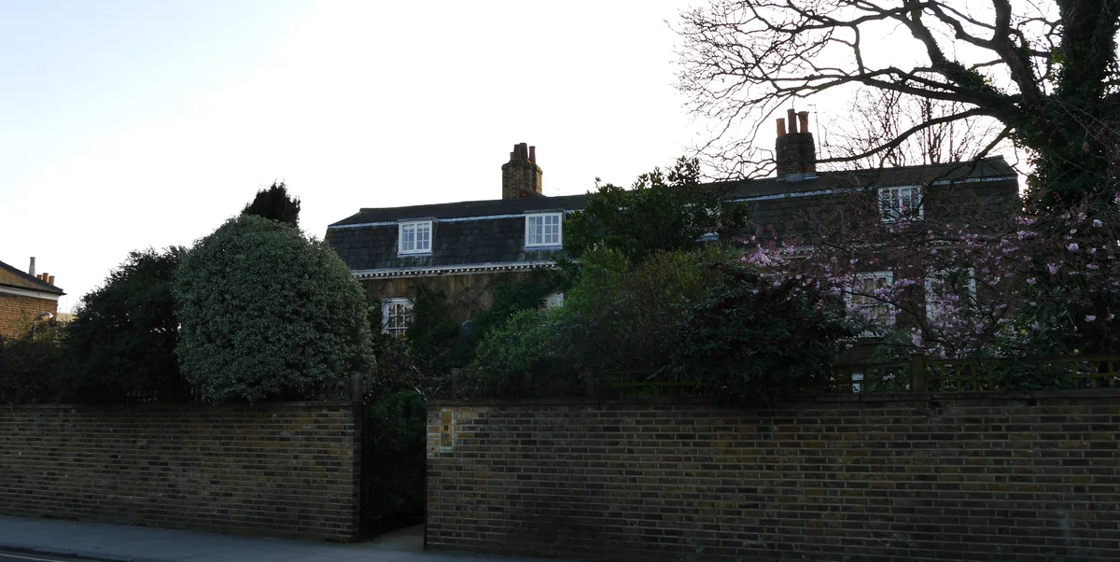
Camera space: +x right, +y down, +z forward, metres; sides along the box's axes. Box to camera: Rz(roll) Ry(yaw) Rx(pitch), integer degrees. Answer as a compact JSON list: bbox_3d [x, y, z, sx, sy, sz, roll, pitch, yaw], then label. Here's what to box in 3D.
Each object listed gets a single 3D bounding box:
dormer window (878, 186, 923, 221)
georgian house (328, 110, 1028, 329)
[{"bbox_3d":[9.422,-2.085,25.083,1.139,1.019,0.500,-3,-9,17],"label":"dormer window"},{"bbox_3d":[2.950,0.306,29.395,21.450,10.900,6.200,-3,-9,17],"label":"georgian house"}]

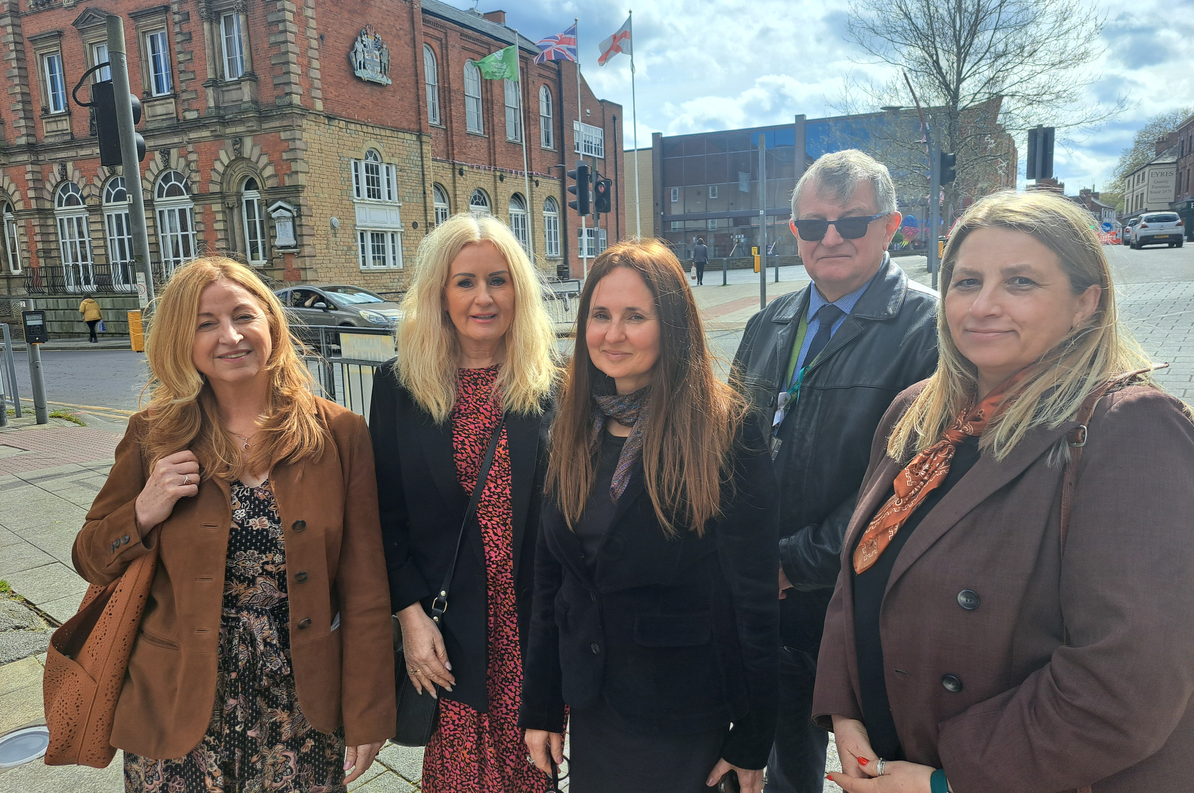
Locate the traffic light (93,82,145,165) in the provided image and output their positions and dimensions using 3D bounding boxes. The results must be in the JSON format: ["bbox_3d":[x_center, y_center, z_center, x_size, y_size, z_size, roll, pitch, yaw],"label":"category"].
[{"bbox_3d":[-3.923,-2.237,6.800,0.280,0.660,0.300,3,10,28],"label":"traffic light"}]

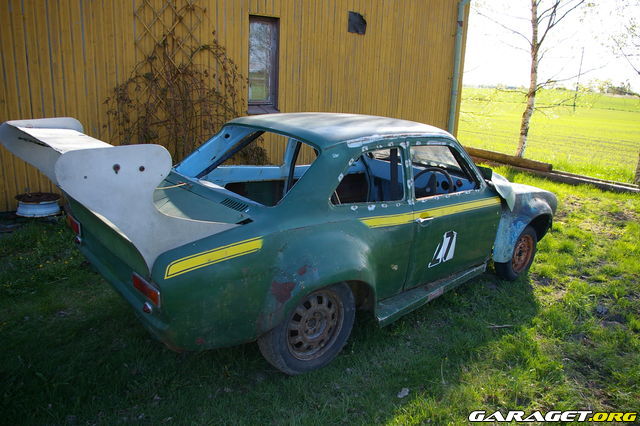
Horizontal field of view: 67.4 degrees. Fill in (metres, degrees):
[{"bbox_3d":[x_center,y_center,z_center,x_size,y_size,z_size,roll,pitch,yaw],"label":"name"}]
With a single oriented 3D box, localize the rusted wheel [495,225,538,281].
[{"bbox_3d":[1.729,0.335,4.240,0.540,0.540,0.170,-9,19,-40],"label":"rusted wheel"}]

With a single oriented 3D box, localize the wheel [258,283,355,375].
[{"bbox_3d":[-0.064,0.578,2.600,0.590,0.590,0.185,-9,20,-41],"label":"wheel"}]

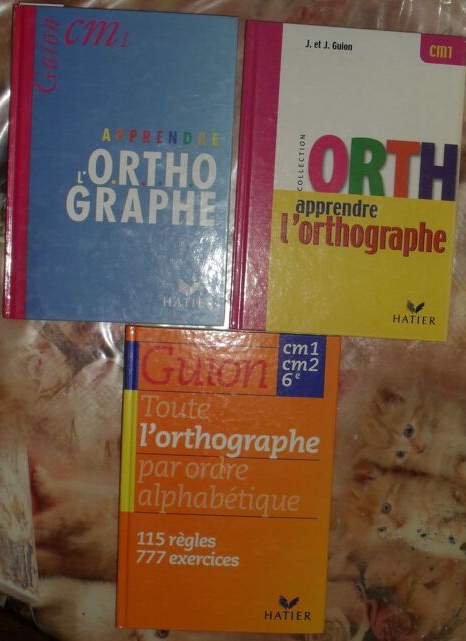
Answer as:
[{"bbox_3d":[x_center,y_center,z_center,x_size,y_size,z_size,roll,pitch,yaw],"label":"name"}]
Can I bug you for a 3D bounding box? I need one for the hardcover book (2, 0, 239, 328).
[{"bbox_3d":[-0.089,-0.121,0.520,0.175,0.013,0.244,2,93,-2],"label":"hardcover book"}]

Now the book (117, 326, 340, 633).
[{"bbox_3d":[-0.005,0.132,0.534,0.172,0.013,0.245,3,93,-2],"label":"book"}]

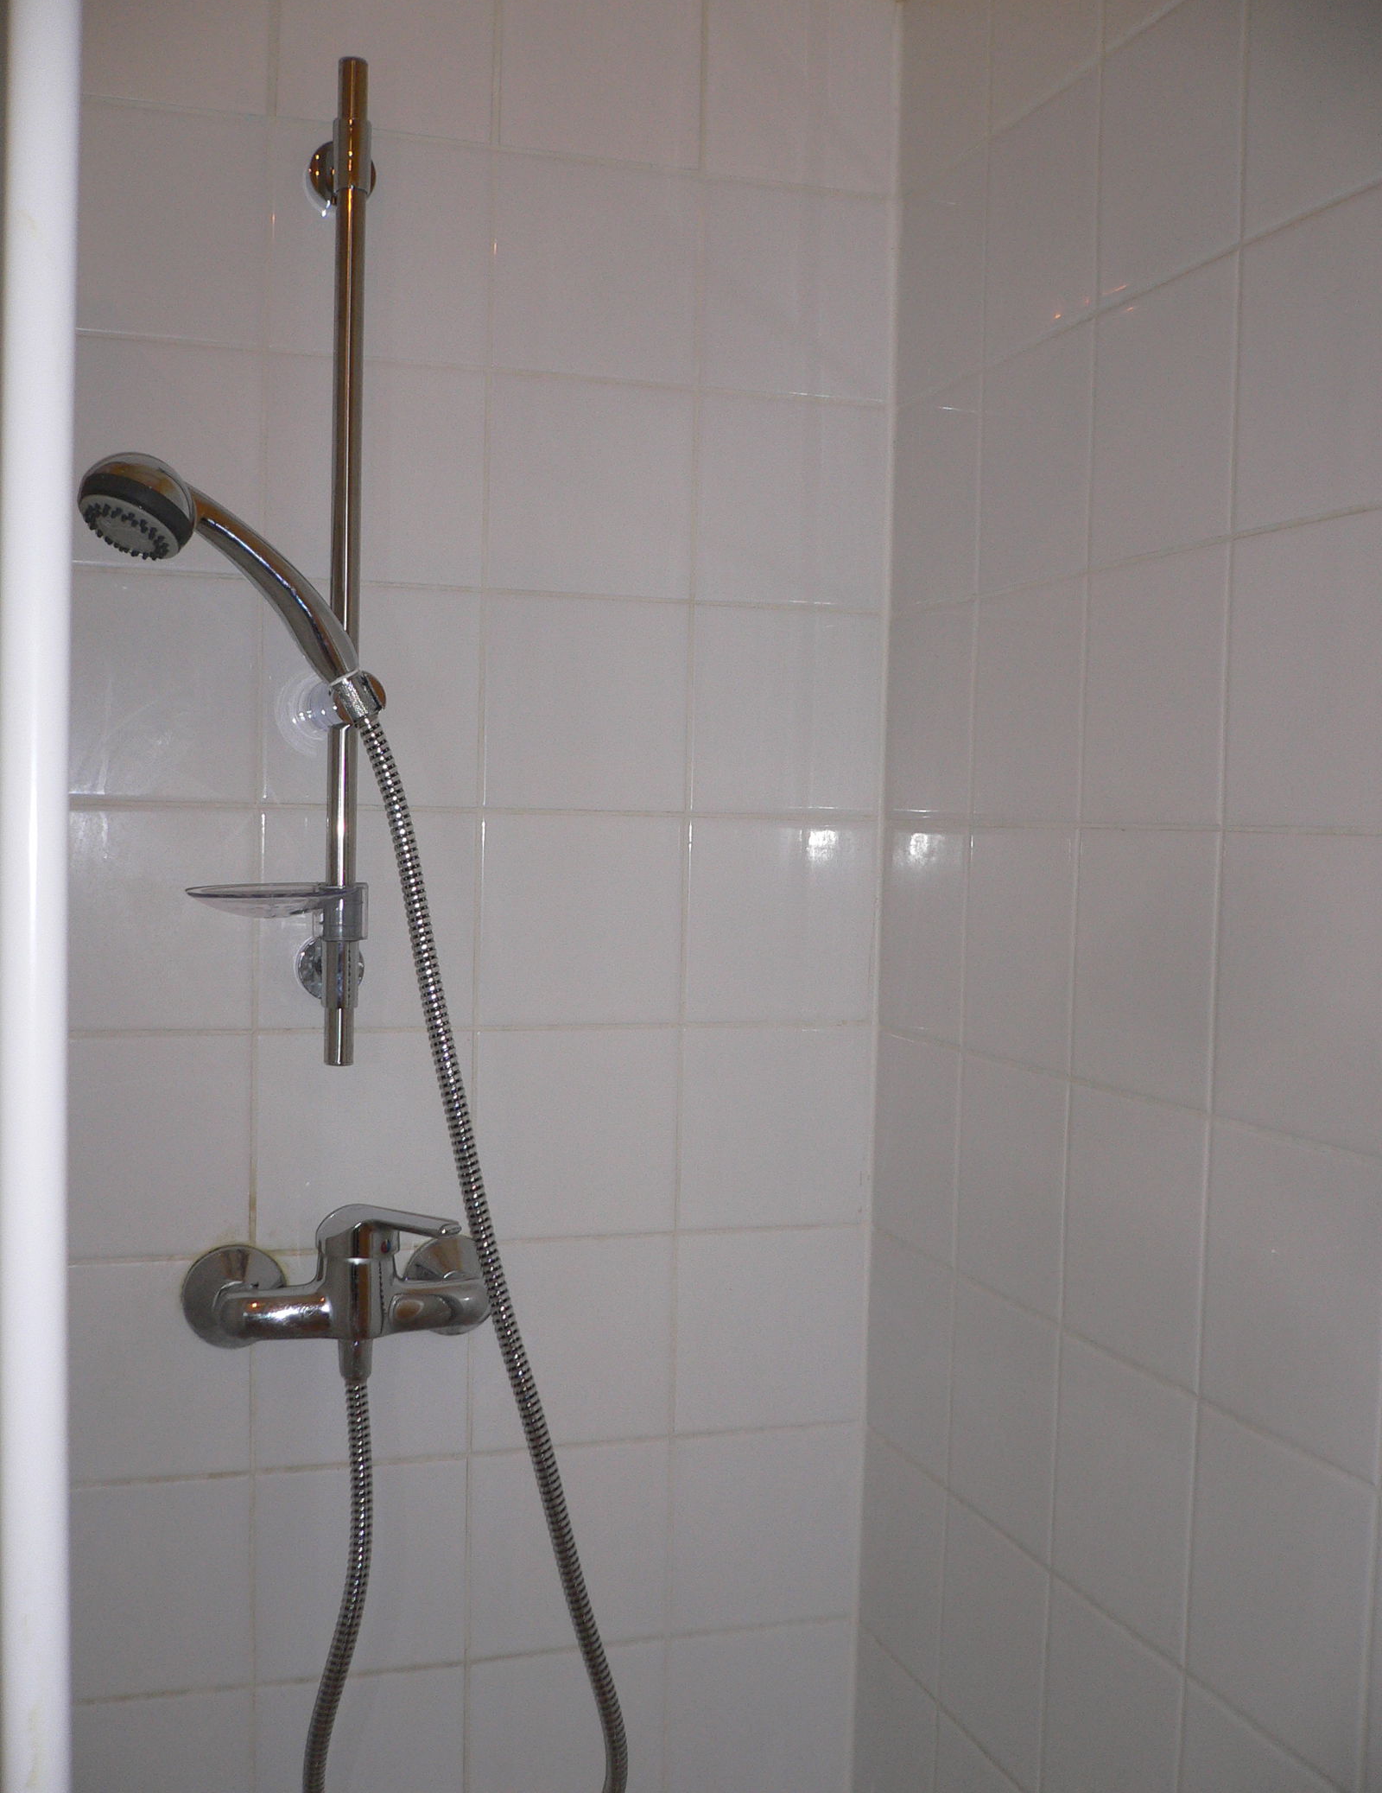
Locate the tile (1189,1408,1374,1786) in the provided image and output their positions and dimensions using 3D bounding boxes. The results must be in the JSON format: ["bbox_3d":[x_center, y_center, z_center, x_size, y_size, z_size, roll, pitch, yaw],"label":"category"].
[{"bbox_3d":[0.300,0.350,0.945,0.010,0.150,0.144,0,3,-19],"label":"tile"}]

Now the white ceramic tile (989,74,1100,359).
[{"bbox_3d":[0.225,-0.427,1.177,0.010,0.150,0.145,0,3,-19],"label":"white ceramic tile"}]

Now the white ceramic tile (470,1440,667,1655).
[{"bbox_3d":[-0.089,0.471,1.351,0.149,0.150,0.010,1,3,-19],"label":"white ceramic tile"}]

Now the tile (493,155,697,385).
[{"bbox_3d":[-0.067,-0.440,1.313,0.148,0.150,0.010,0,3,-17],"label":"tile"}]

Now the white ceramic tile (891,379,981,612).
[{"bbox_3d":[0.175,-0.282,1.318,0.010,0.150,0.144,0,3,-19],"label":"white ceramic tile"}]

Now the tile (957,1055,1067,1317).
[{"bbox_3d":[0.207,0.180,1.183,0.010,0.148,0.141,1,3,-19],"label":"tile"}]

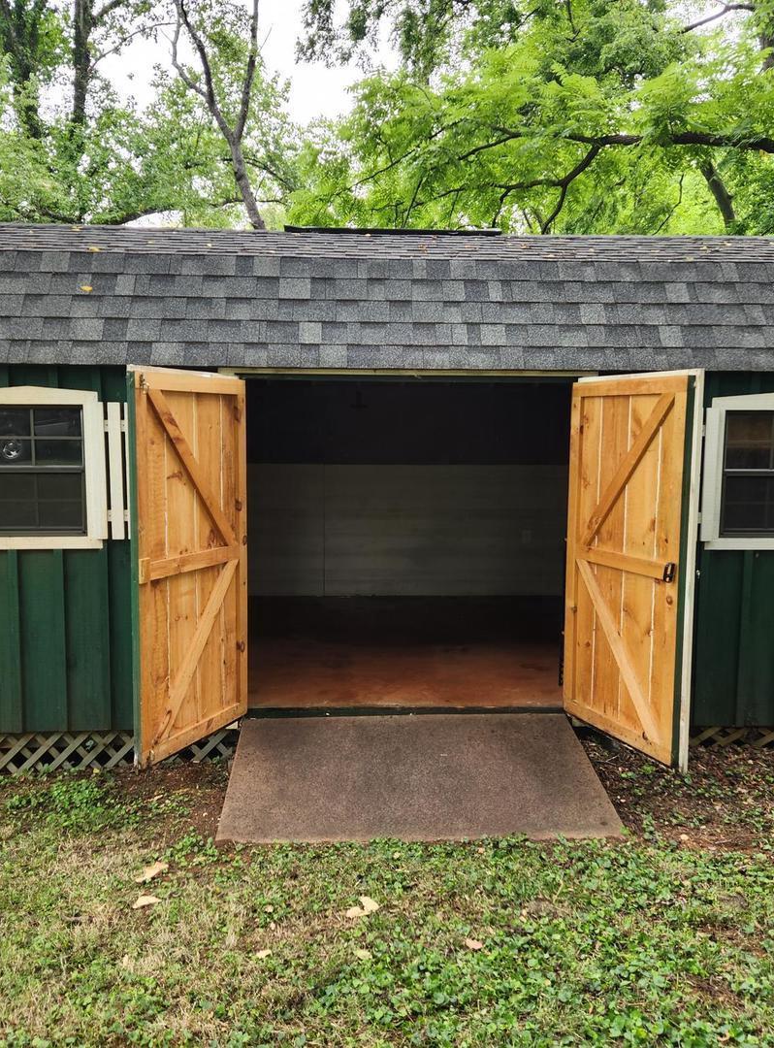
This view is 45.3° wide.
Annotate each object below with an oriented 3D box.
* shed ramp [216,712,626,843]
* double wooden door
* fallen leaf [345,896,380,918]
[{"bbox_3d":[0.124,1.196,4.440,1.730,0.220,1.100,0,6,-2],"label":"shed ramp"},{"bbox_3d":[0.101,0.178,4.512,2.530,1.800,0.860,0,6,-2],"label":"double wooden door"},{"bbox_3d":[-0.085,1.390,3.354,0.120,0.030,0.110,0,6,-2],"label":"fallen leaf"}]

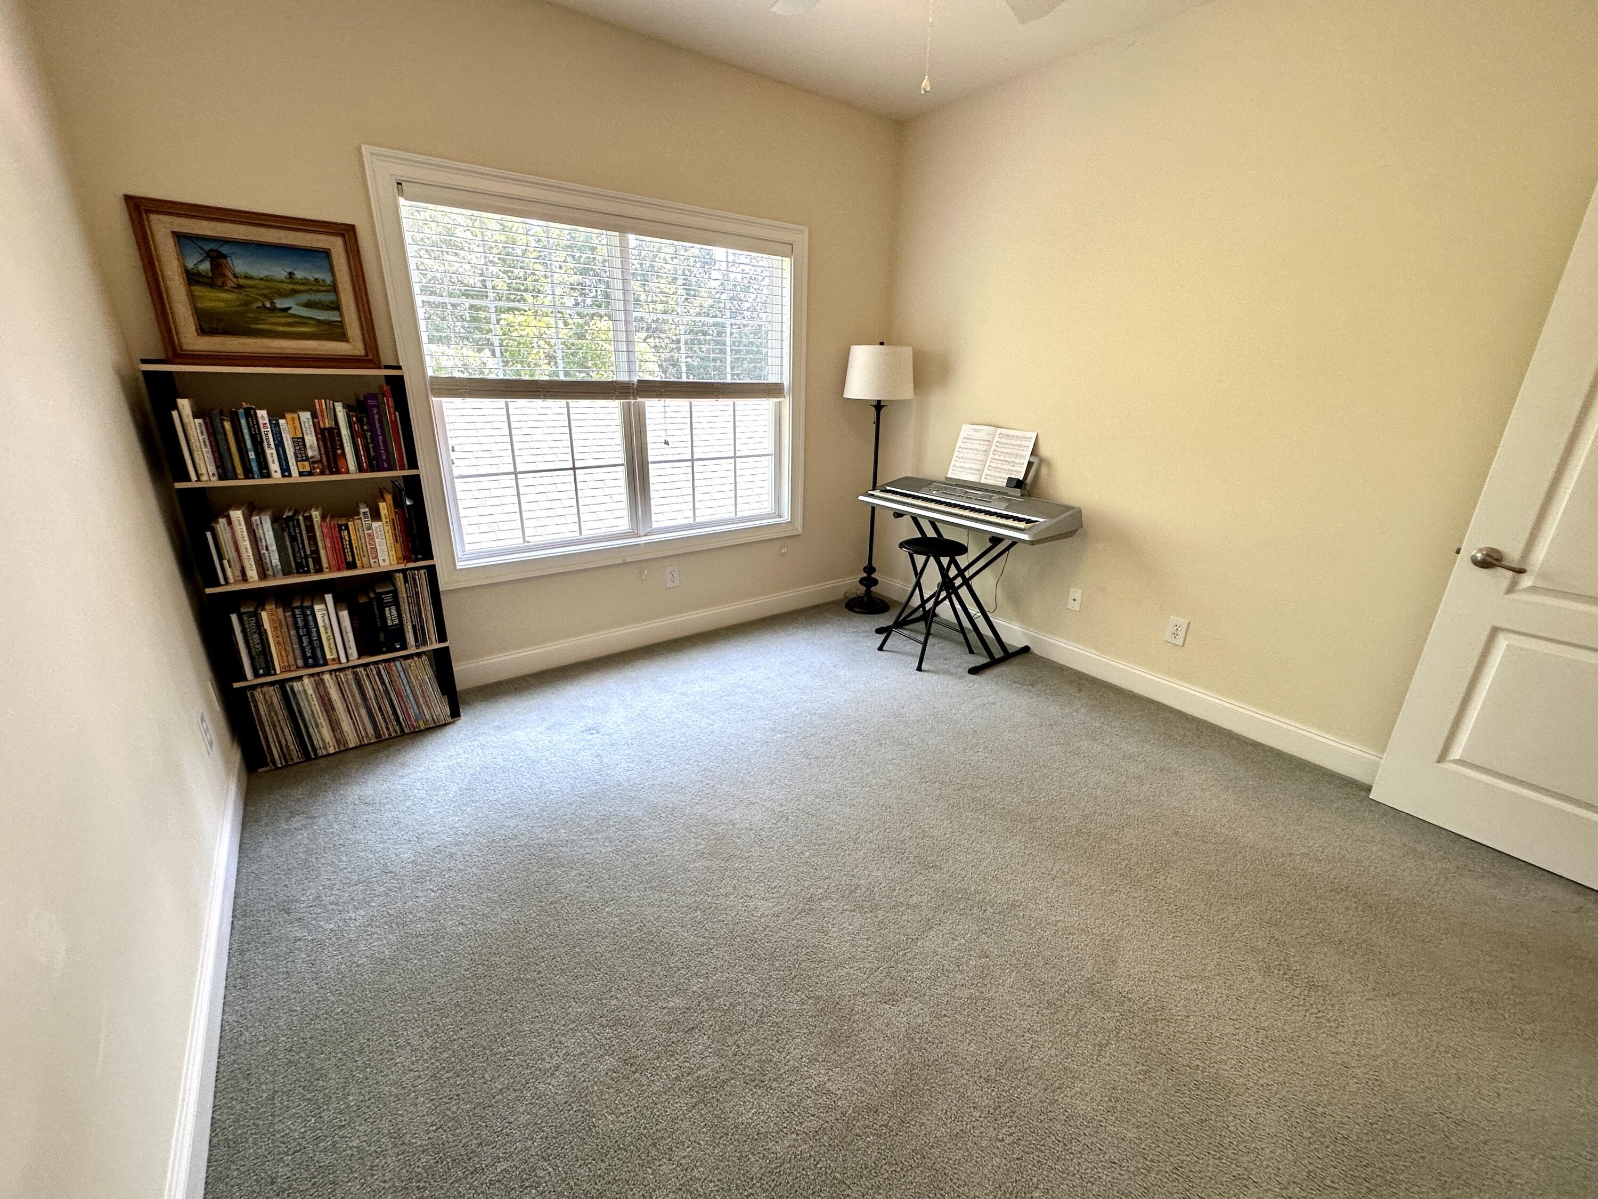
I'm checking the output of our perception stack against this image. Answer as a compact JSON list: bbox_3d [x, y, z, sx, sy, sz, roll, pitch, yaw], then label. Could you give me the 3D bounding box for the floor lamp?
[{"bbox_3d":[0.466,-0.698,3.911,0.410,1.591,0.410,1,19,0],"label":"floor lamp"}]

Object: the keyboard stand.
[{"bbox_3d":[0.874,-0.087,3.538,0.496,0.701,0.698,-13,24,-35],"label":"keyboard stand"}]

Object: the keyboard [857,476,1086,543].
[{"bbox_3d":[0.854,-0.503,3.466,0.388,0.134,1.174,-13,24,-35],"label":"keyboard"}]

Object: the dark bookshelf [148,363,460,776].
[{"bbox_3d":[-1.782,-0.137,2.439,0.681,1.425,0.279,-13,24,-35],"label":"dark bookshelf"}]

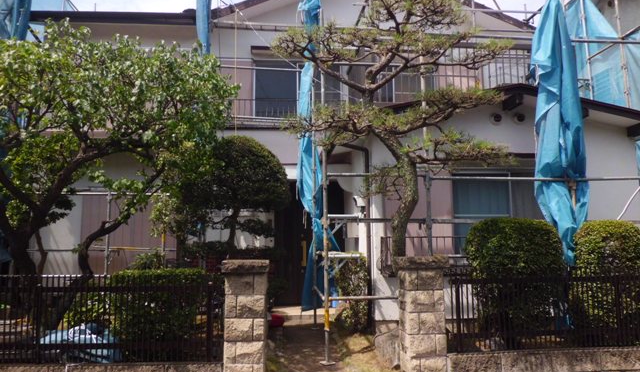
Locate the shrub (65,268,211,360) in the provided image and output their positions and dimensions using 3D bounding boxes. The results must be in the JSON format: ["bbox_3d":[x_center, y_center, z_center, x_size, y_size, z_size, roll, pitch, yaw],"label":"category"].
[{"bbox_3d":[-1.815,1.310,4.832,1.280,0.940,0.750,0,-7,-6],"label":"shrub"}]

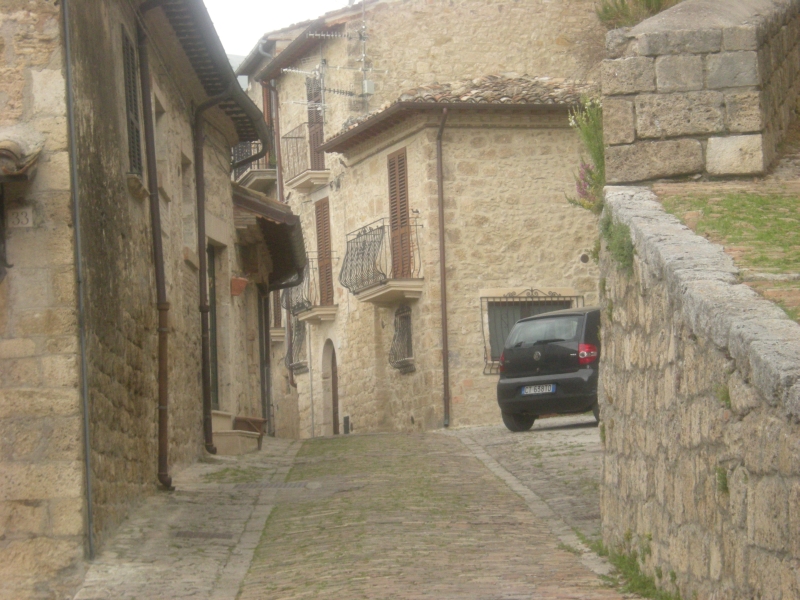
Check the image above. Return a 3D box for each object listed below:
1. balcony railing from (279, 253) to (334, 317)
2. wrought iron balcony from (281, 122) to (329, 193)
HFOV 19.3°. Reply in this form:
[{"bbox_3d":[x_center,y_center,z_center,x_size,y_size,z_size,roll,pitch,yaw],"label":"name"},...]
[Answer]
[{"bbox_3d":[-1.815,-0.321,46.548,0.740,1.057,1.330,-1,-7,-19],"label":"balcony railing"},{"bbox_3d":[-1.877,-2.772,47.004,0.470,1.224,1.480,-1,-7,-19],"label":"wrought iron balcony"}]

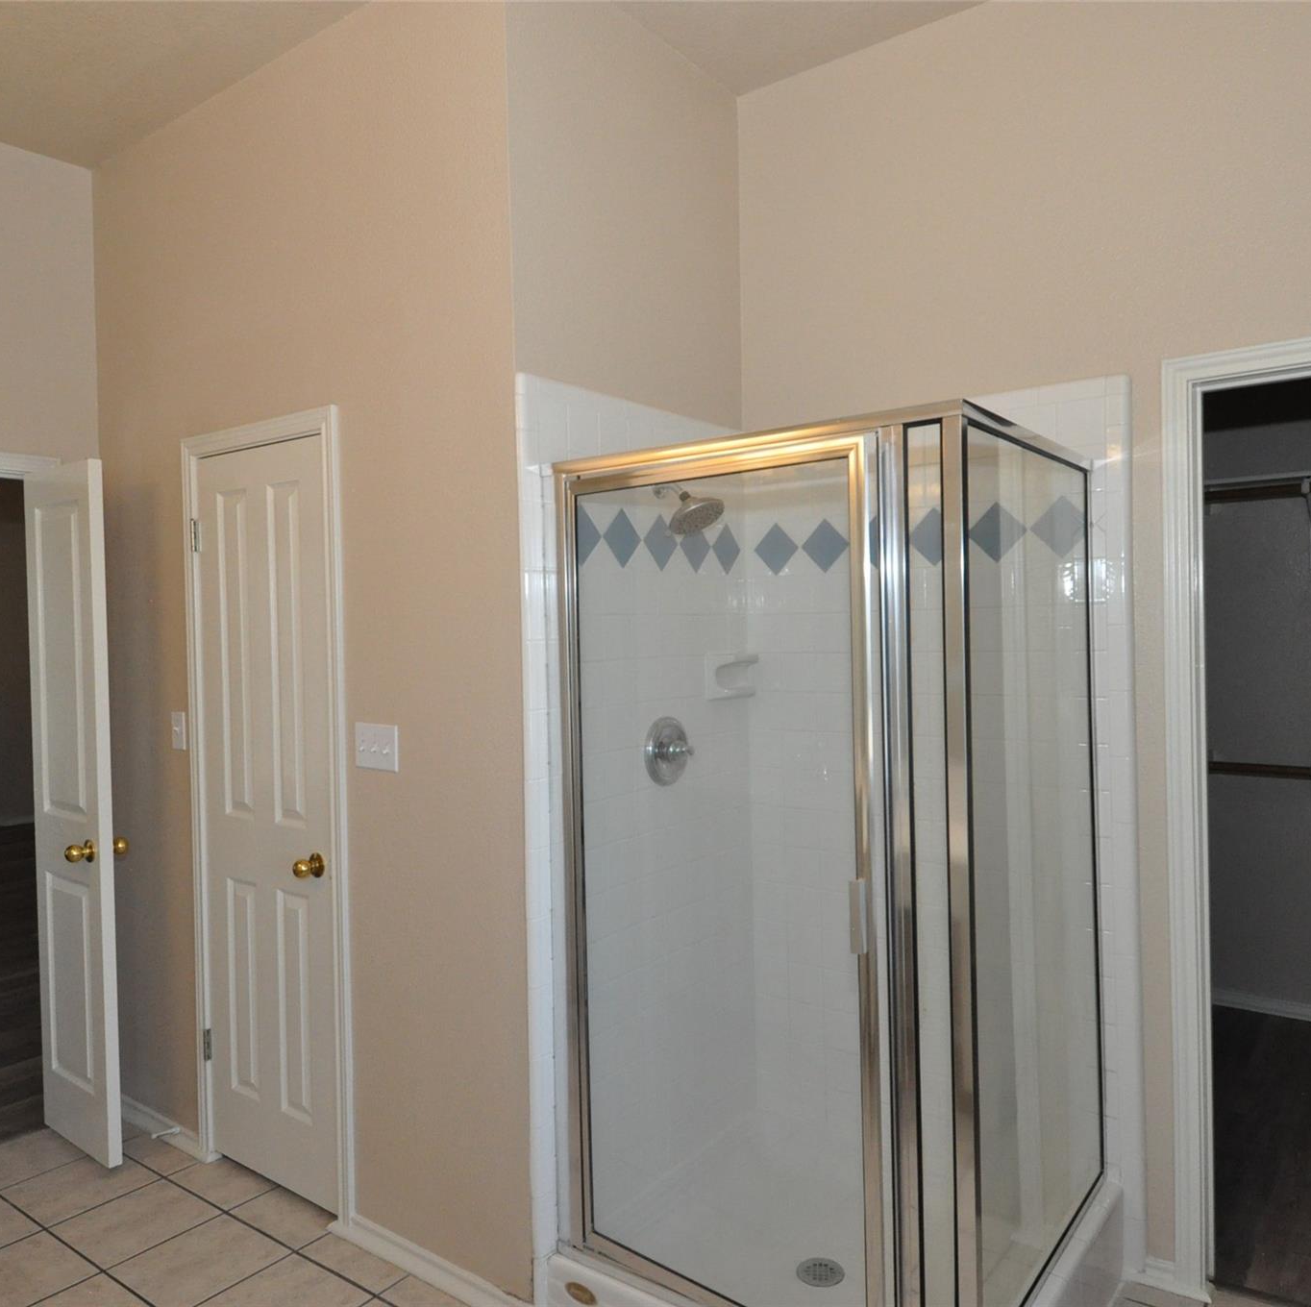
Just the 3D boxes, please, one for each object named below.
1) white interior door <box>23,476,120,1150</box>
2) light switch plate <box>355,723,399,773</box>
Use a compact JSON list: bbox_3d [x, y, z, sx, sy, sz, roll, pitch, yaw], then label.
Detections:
[{"bbox_3d":[-1.754,0.467,2.959,0.450,2.030,0.037,-1,1,37],"label":"white interior door"},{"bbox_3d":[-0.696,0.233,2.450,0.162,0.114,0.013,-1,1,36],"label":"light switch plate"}]

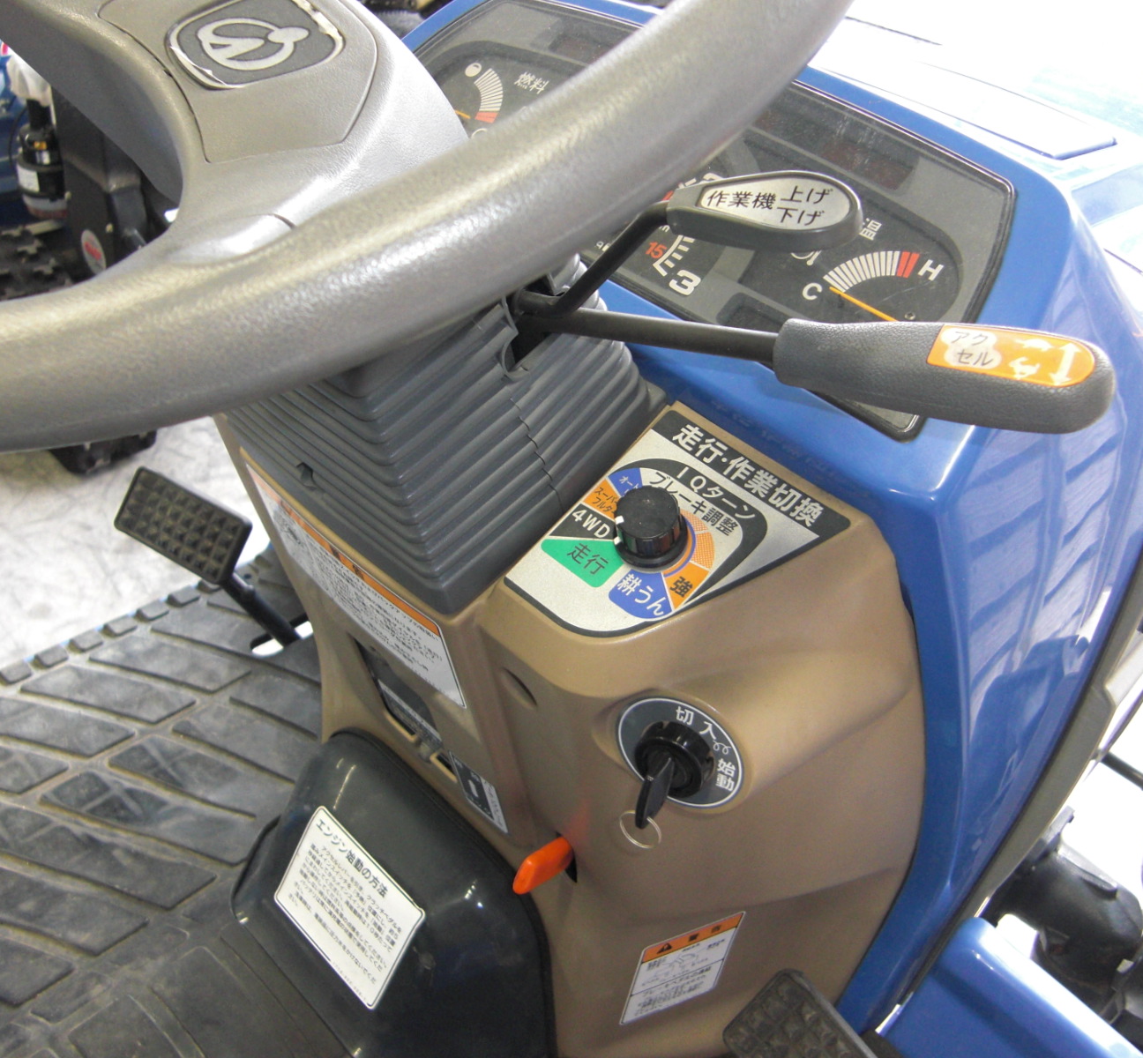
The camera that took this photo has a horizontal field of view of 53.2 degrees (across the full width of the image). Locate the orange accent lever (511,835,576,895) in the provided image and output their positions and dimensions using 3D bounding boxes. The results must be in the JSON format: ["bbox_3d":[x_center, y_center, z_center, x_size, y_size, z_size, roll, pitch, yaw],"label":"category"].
[{"bbox_3d":[-0.015,0.180,0.610,0.011,0.022,0.038,36,30,28],"label":"orange accent lever"}]

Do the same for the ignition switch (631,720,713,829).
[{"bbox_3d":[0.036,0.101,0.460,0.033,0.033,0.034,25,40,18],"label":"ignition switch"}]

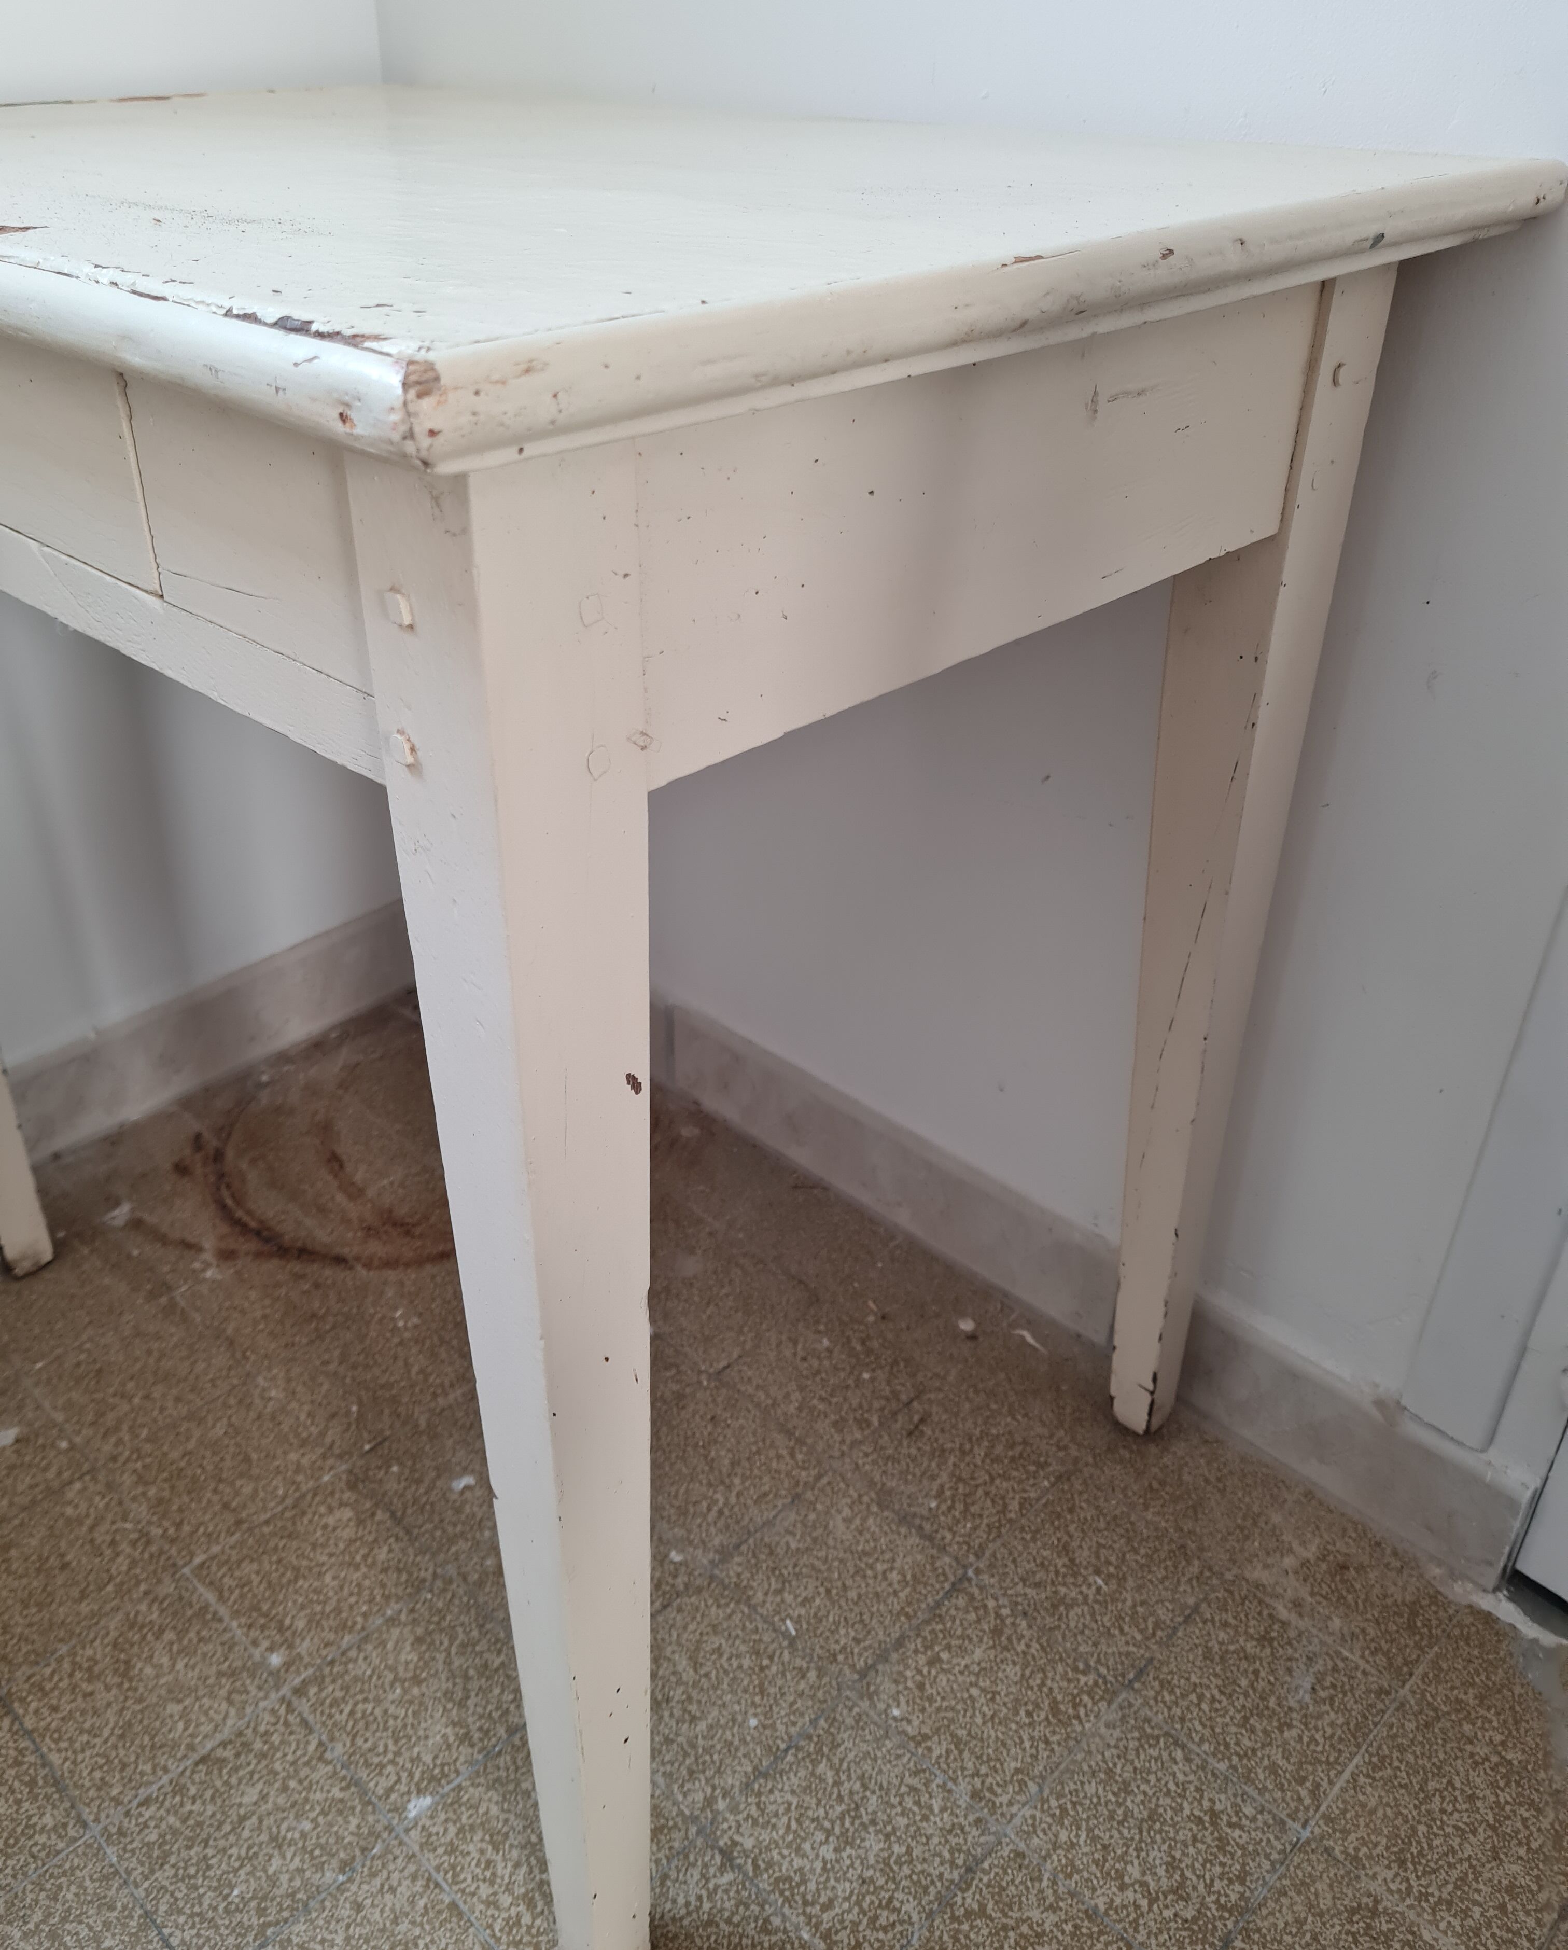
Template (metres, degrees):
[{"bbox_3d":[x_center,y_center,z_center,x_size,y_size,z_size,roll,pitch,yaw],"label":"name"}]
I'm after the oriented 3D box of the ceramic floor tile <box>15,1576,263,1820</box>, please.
[{"bbox_3d":[-0.336,0.379,0.825,0.103,0.010,0.102,28,42,35],"label":"ceramic floor tile"}]

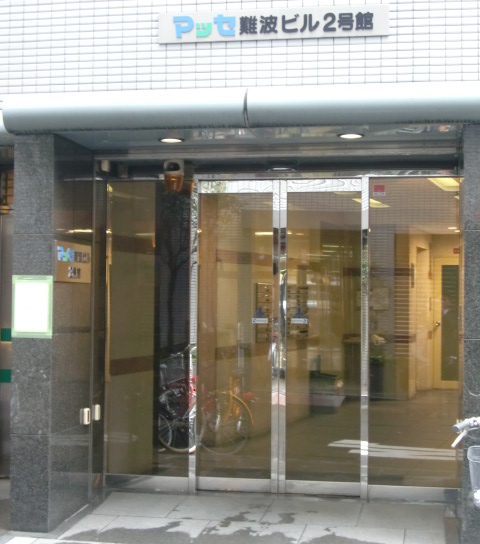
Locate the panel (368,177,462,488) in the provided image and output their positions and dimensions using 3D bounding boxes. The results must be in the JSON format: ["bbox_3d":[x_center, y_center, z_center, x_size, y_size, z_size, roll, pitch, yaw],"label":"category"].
[{"bbox_3d":[1.162,0.394,6.806,0.599,2.066,0.035,0,-1,11],"label":"panel"}]

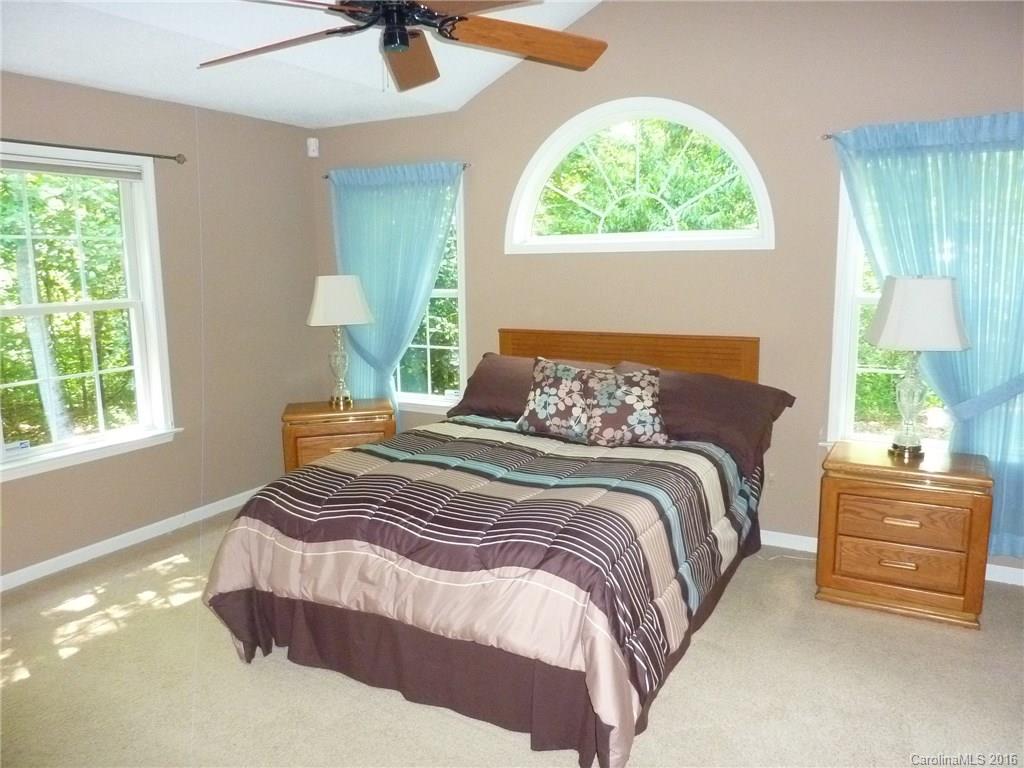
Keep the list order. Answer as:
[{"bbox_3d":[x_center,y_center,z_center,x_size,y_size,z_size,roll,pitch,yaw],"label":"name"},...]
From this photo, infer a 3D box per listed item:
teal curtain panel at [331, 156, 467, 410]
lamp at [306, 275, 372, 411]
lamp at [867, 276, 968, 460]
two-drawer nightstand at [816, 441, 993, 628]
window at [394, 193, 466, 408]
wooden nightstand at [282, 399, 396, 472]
[{"bbox_3d":[-0.738,-0.403,4.844,1.070,1.975,0.110,4,11,29],"label":"teal curtain panel"},{"bbox_3d":[-1.075,-0.258,4.681,0.400,0.800,0.370,-3,10,-12],"label":"lamp"},{"bbox_3d":[1.769,-0.068,3.252,0.400,0.795,0.370,4,11,29],"label":"lamp"},{"bbox_3d":[1.746,0.642,3.318,0.631,0.626,0.450,4,11,29],"label":"two-drawer nightstand"},{"bbox_3d":[-0.712,-0.602,4.894,0.990,1.550,0.100,4,11,29],"label":"window"},{"bbox_3d":[-1.079,0.460,4.710,0.631,0.626,0.450,-3,10,-12],"label":"wooden nightstand"}]

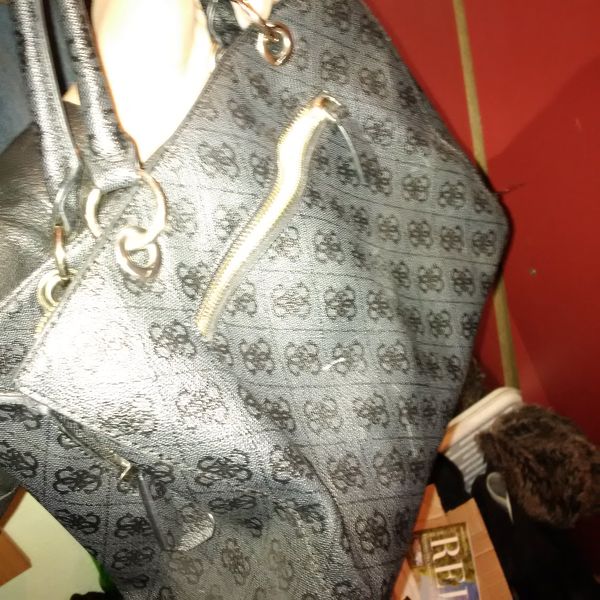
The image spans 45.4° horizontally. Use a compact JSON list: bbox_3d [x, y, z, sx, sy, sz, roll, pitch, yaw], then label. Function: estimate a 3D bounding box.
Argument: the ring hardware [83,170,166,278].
[{"bbox_3d":[-0.084,-0.038,0.352,0.041,0.054,0.016,-19,18,-11],"label":"ring hardware"}]

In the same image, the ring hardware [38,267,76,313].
[{"bbox_3d":[-0.132,-0.005,0.395,0.024,0.024,0.008,-39,23,-21],"label":"ring hardware"}]

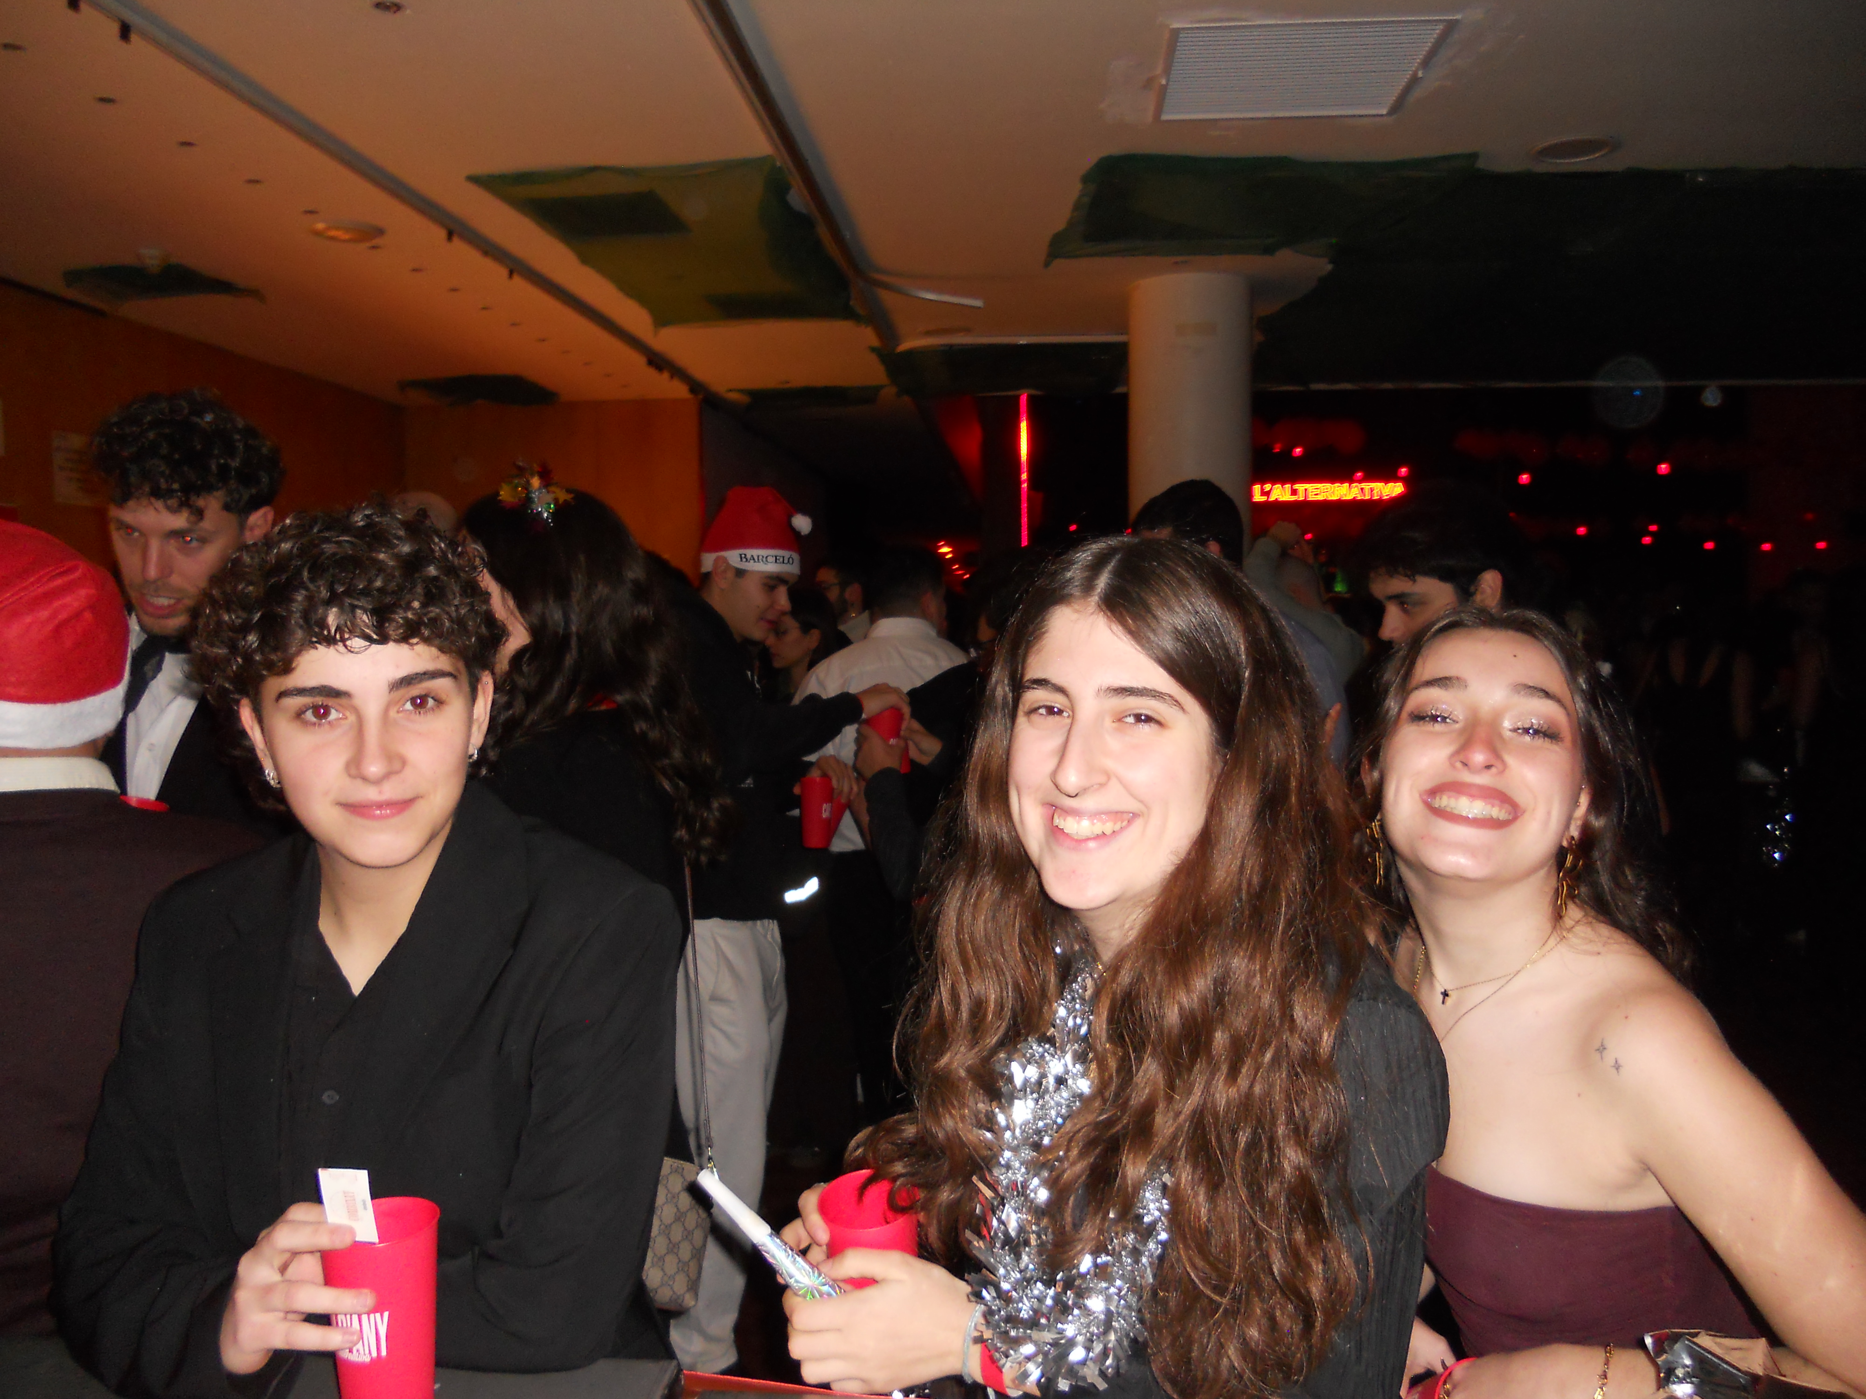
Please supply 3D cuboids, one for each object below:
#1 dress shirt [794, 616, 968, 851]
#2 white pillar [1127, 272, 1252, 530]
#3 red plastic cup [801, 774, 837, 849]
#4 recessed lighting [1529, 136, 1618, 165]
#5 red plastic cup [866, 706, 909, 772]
[{"bbox_3d":[-0.100,0.089,3.620,0.500,0.600,0.300,0,2,12],"label":"dress shirt"},{"bbox_3d":[0.935,-0.118,5.360,0.451,2.760,0.451,0,2,0],"label":"white pillar"},{"bbox_3d":[-0.234,0.228,2.950,0.065,0.147,0.065,0,2,0],"label":"red plastic cup"},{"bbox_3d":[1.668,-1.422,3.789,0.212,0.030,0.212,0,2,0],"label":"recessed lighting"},{"bbox_3d":[-0.085,0.071,2.880,0.065,0.143,0.065,-8,2,0],"label":"red plastic cup"}]

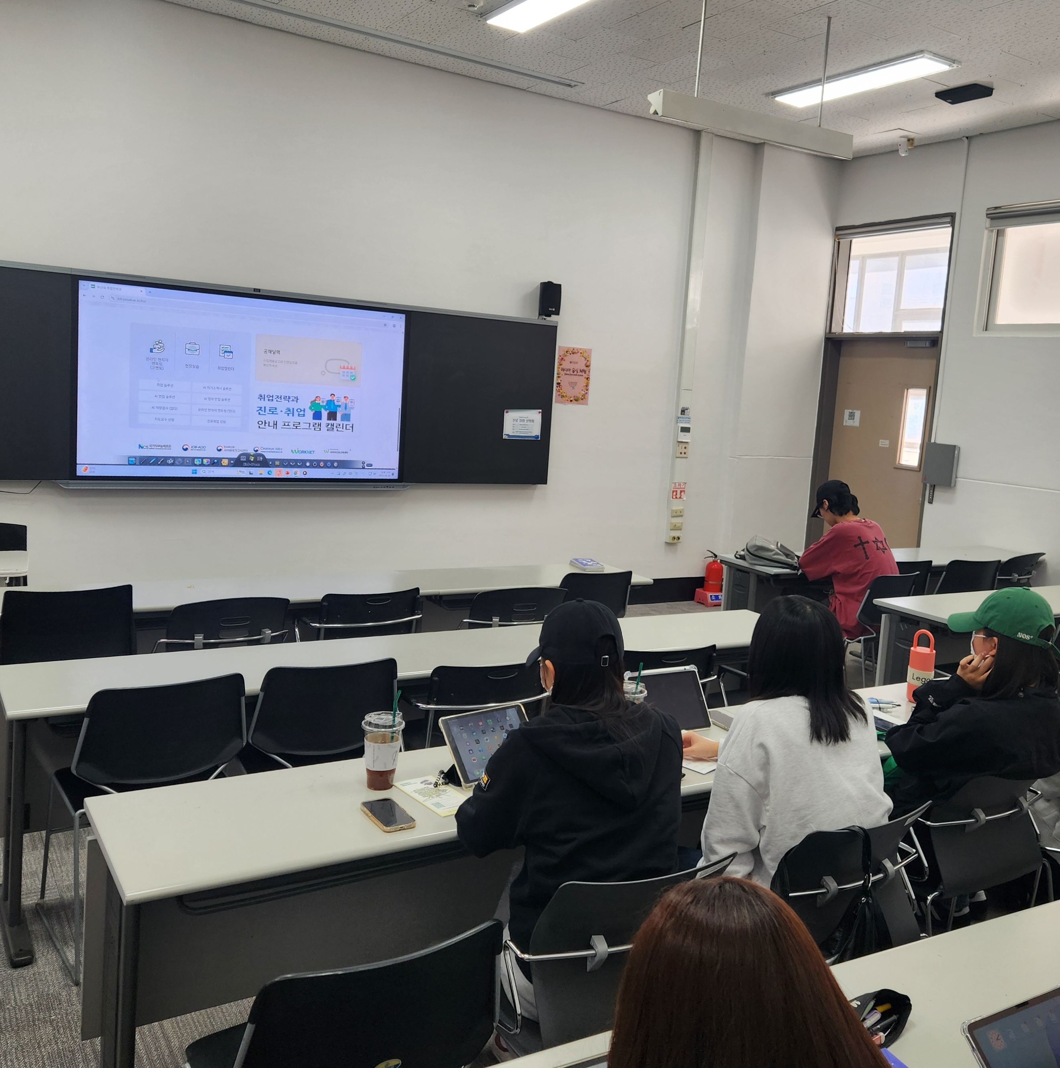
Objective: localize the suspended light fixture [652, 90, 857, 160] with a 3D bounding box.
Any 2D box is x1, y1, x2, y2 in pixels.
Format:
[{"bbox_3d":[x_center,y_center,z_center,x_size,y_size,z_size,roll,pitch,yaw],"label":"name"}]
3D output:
[{"bbox_3d":[1.146,-2.058,4.825,1.260,0.122,0.130,-1,9,-29],"label":"suspended light fixture"}]

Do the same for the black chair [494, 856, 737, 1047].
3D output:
[{"bbox_3d":[0.064,0.939,1.919,0.510,0.814,0.550,-1,10,-29],"label":"black chair"}]

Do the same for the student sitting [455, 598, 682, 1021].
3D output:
[{"bbox_3d":[0.015,0.731,2.061,0.540,1.270,0.720,-2,11,-34],"label":"student sitting"}]

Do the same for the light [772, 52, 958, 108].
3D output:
[{"bbox_3d":[1.966,-2.716,5.708,0.320,0.060,1.190,-2,10,-31],"label":"light"}]

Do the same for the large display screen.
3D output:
[{"bbox_3d":[-1.666,-0.859,5.659,1.930,1.090,0.090,-1,10,-31],"label":"large display screen"}]

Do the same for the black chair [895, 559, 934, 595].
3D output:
[{"bbox_3d":[2.033,0.521,5.731,0.480,0.820,0.530,-2,10,-31],"label":"black chair"}]

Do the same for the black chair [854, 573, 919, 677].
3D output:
[{"bbox_3d":[1.865,0.576,5.490,0.500,0.790,0.540,-2,11,-36],"label":"black chair"}]

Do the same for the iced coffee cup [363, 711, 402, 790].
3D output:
[{"bbox_3d":[-0.333,0.491,2.138,0.097,0.165,0.097,4,9,-1],"label":"iced coffee cup"}]

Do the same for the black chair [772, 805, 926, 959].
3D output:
[{"bbox_3d":[0.577,0.956,2.333,0.520,0.800,0.550,-1,10,-31],"label":"black chair"}]

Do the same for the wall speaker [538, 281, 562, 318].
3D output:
[{"bbox_3d":[0.138,-1.612,6.498,0.135,0.238,0.125,2,9,-15],"label":"wall speaker"}]

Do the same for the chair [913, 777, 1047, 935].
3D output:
[{"bbox_3d":[1.078,0.930,2.744,0.520,0.800,0.550,-1,10,-31],"label":"chair"}]

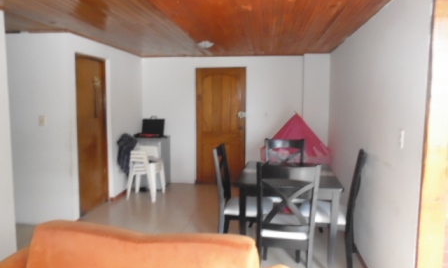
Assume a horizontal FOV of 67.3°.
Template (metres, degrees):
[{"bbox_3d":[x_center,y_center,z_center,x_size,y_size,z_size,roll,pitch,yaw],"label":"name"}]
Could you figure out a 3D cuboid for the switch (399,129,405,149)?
[{"bbox_3d":[1.132,0.032,2.148,0.014,0.119,0.076,1,5,9],"label":"switch"}]

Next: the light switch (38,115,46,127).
[{"bbox_3d":[-2.064,-0.146,3.822,0.079,0.121,0.014,1,5,9],"label":"light switch"}]

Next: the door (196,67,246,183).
[{"bbox_3d":[-0.043,-0.125,5.802,0.869,2.020,0.071,1,5,9],"label":"door"}]

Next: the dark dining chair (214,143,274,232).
[{"bbox_3d":[0.212,0.623,3.245,0.576,1.000,0.444,2,5,13],"label":"dark dining chair"}]

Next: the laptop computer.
[{"bbox_3d":[-1.209,-0.104,5.695,0.389,0.273,0.283,1,5,1],"label":"laptop computer"}]

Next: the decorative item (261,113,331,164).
[{"bbox_3d":[1.026,0.342,5.003,0.960,1.252,0.960,1,5,9],"label":"decorative item"}]

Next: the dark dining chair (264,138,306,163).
[{"bbox_3d":[0.668,0.586,3.685,0.444,1.000,0.566,1,5,9],"label":"dark dining chair"}]

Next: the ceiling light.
[{"bbox_3d":[-0.241,-1.169,4.445,0.232,0.071,0.232,1,5,9],"label":"ceiling light"}]

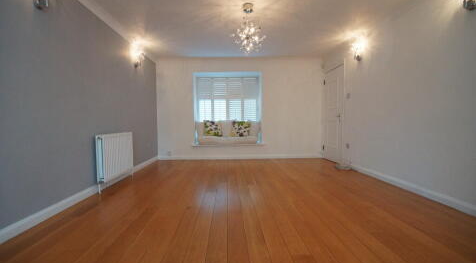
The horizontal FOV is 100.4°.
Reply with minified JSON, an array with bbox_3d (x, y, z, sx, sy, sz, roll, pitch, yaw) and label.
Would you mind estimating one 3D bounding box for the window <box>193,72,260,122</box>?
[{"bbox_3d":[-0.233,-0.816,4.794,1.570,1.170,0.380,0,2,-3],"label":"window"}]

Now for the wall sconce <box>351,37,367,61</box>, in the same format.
[{"bbox_3d":[1.984,-1.393,3.332,0.190,0.410,0.250,0,2,-3],"label":"wall sconce"}]

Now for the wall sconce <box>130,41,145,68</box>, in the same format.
[{"bbox_3d":[-1.709,-1.354,3.468,0.190,0.410,0.250,0,2,-3],"label":"wall sconce"}]

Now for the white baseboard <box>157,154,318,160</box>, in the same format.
[{"bbox_3d":[0.088,0.612,4.692,3.873,0.095,0.020,0,2,-3],"label":"white baseboard"}]

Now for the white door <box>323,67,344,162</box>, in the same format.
[{"bbox_3d":[2.052,-0.327,4.253,0.070,1.980,0.790,0,2,-3],"label":"white door"}]

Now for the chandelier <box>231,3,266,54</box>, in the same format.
[{"bbox_3d":[0.138,-1.335,2.607,0.450,0.609,0.450,0,2,-3],"label":"chandelier"}]

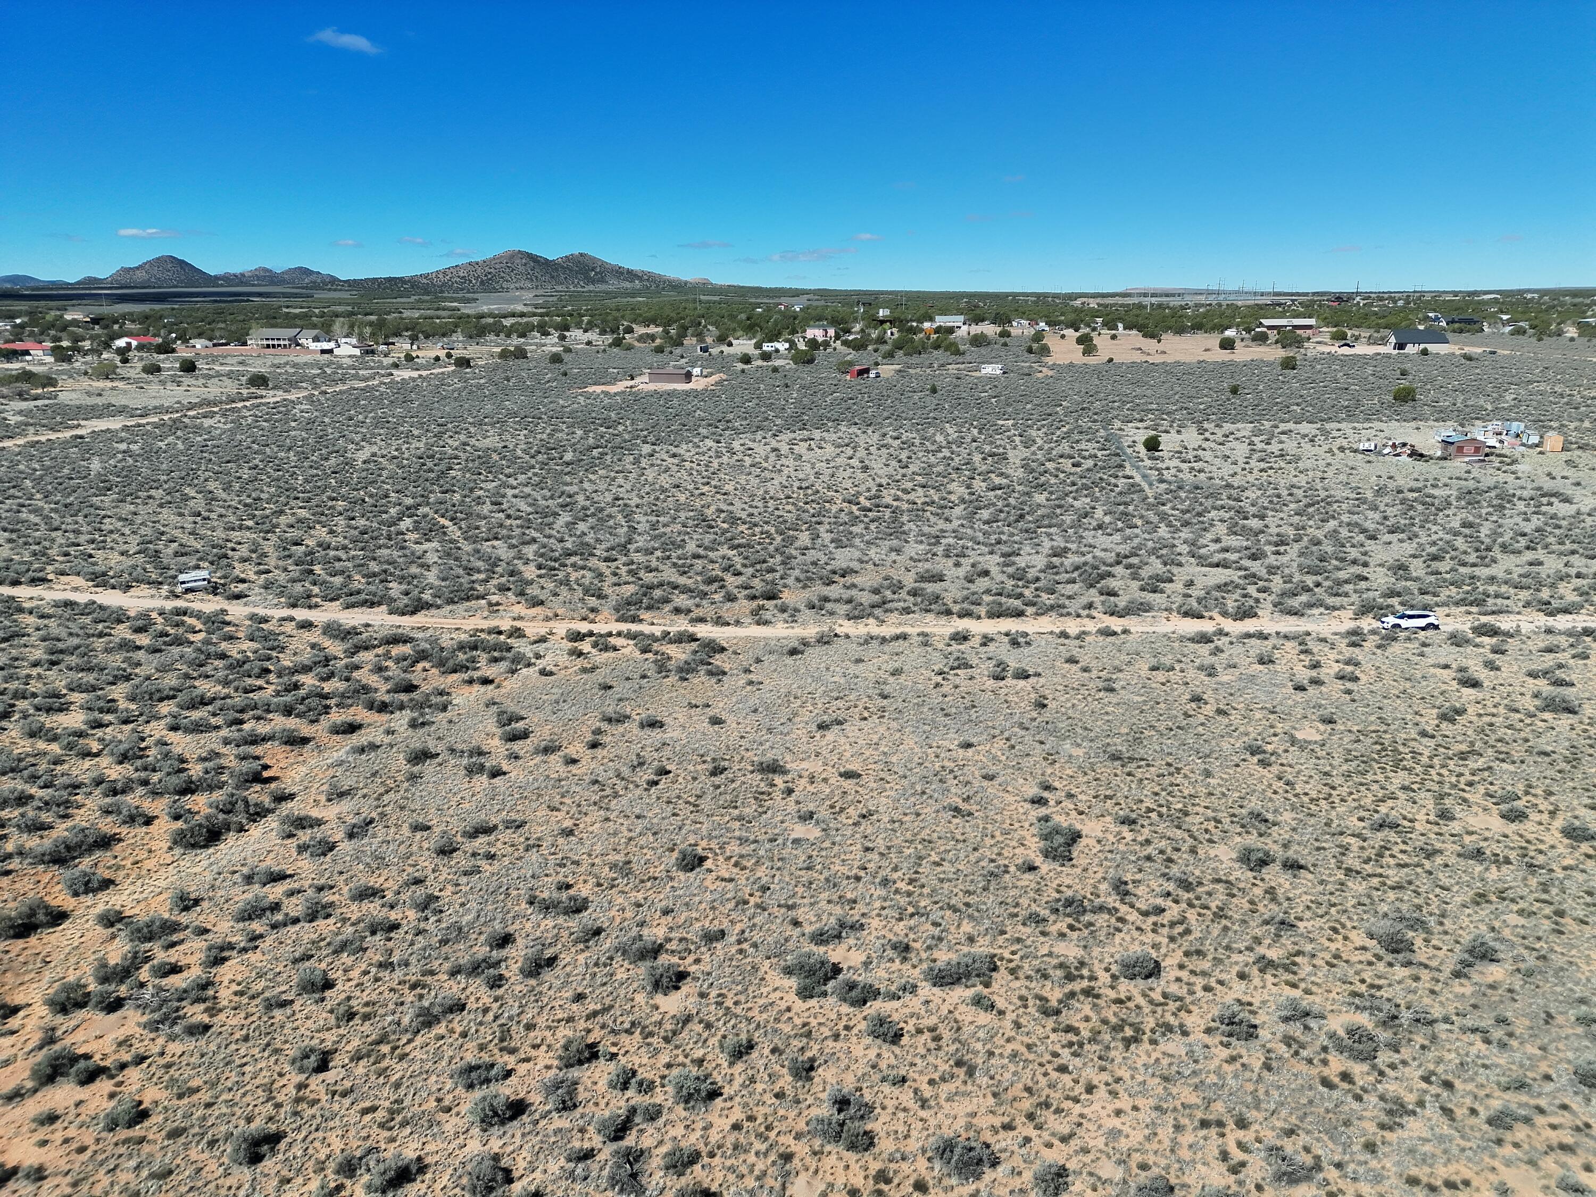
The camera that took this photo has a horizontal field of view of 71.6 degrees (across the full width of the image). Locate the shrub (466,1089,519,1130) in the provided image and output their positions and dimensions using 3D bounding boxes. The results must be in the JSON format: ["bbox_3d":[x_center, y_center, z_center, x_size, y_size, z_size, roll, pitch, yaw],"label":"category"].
[{"bbox_3d":[-10.570,17.425,37.811,1.524,1.001,1.478,0,16,0],"label":"shrub"}]

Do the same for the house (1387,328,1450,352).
[{"bbox_3d":[234.315,-97.259,418.000,18.300,7.900,11.000,3,16,10],"label":"house"}]

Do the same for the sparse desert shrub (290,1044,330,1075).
[{"bbox_3d":[-18.658,17.411,42.113,1.330,0.720,1.130,0,16,0],"label":"sparse desert shrub"}]

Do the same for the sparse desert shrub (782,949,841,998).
[{"bbox_3d":[0.533,15.781,47.221,2.400,1.100,2.580,0,16,0],"label":"sparse desert shrub"}]

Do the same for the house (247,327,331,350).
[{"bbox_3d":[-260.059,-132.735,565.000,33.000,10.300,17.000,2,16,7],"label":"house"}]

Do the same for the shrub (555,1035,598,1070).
[{"bbox_3d":[-8.209,16.631,40.686,1.396,0.985,1.354,0,16,0],"label":"shrub"}]

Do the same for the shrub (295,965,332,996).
[{"bbox_3d":[-20.590,16.029,46.797,1.220,0.850,1.290,0,16,0],"label":"shrub"}]

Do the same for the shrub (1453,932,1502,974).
[{"bbox_3d":[30.997,15.842,50.314,1.647,1.050,1.811,11,19,34],"label":"shrub"}]

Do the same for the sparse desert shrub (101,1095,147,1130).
[{"bbox_3d":[-24.026,18.149,39.336,1.310,0.800,1.100,-4,16,-14],"label":"sparse desert shrub"}]

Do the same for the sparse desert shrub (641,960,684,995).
[{"bbox_3d":[-5.923,16.440,48.448,1.659,0.900,1.636,-2,16,-8],"label":"sparse desert shrub"}]

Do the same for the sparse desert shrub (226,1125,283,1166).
[{"bbox_3d":[-17.980,17.933,36.381,1.482,0.845,1.437,0,16,0],"label":"sparse desert shrub"}]

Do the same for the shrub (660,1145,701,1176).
[{"bbox_3d":[-4.069,19.341,38.326,1.423,0.750,1.067,-2,16,-7],"label":"shrub"}]

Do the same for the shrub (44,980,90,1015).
[{"bbox_3d":[-28.825,15.701,43.642,1.528,1.132,1.482,0,16,0],"label":"shrub"}]

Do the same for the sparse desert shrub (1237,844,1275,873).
[{"bbox_3d":[24.290,13.550,58.626,1.901,1.000,1.996,7,17,24],"label":"sparse desert shrub"}]

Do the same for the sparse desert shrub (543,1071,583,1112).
[{"bbox_3d":[-8.655,17.816,40.337,1.350,0.900,1.420,0,16,0],"label":"sparse desert shrub"}]

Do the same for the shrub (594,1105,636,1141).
[{"bbox_3d":[-6.250,17.619,37.208,1.202,0.964,1.166,0,16,0],"label":"shrub"}]

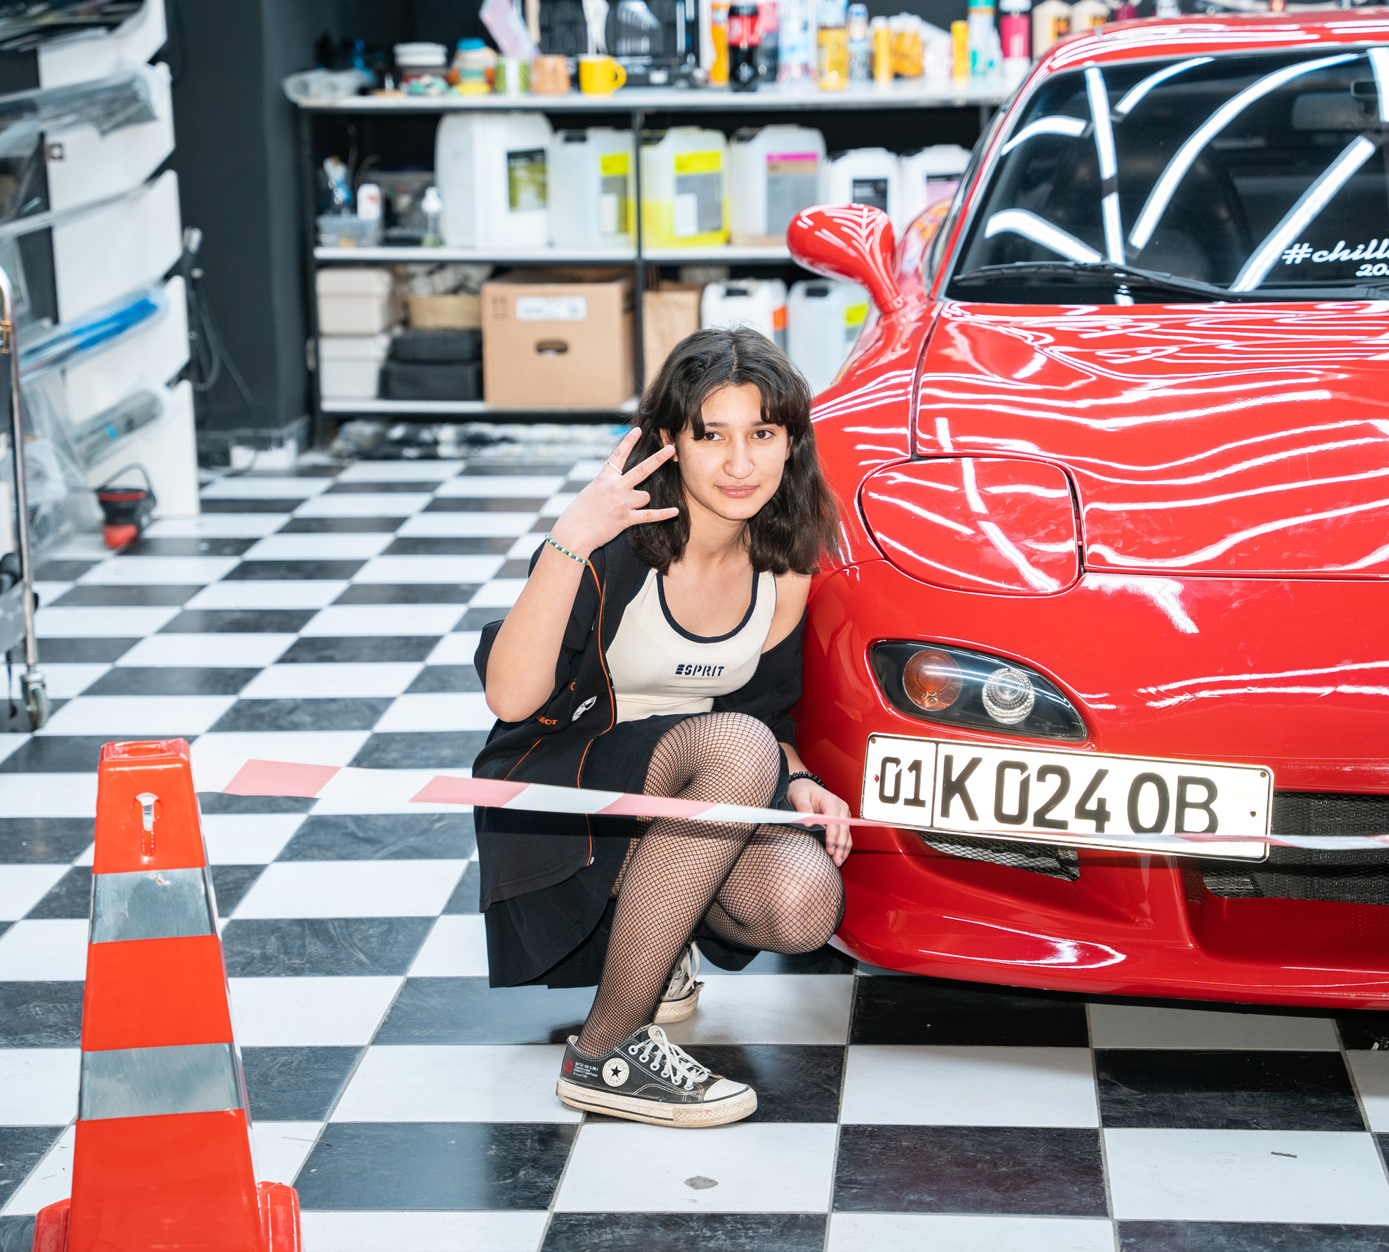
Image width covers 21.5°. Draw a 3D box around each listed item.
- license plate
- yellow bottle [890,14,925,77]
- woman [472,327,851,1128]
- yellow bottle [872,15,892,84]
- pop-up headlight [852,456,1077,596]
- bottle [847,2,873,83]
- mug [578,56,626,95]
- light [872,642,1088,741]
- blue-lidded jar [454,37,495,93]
[{"bbox_3d":[0.446,0.206,4.410,0.520,0.113,0.015,4,-1,25],"label":"license plate"},{"bbox_3d":[0.584,-1.598,10.050,0.090,0.170,0.065,0,11,5],"label":"yellow bottle"},{"bbox_3d":[-0.045,0.091,4.540,0.480,0.890,0.620,-6,12,-24],"label":"woman"},{"bbox_3d":[0.512,-1.578,10.000,0.052,0.180,0.052,0,11,5],"label":"yellow bottle"},{"bbox_3d":[0.360,-0.127,4.750,0.280,0.140,0.360,0,11,5],"label":"pop-up headlight"},{"bbox_3d":[0.452,-1.592,10.000,0.062,0.220,0.062,0,11,5],"label":"bottle"},{"bbox_3d":[-0.247,-1.470,9.750,0.122,0.097,0.085,0,11,5],"label":"mug"},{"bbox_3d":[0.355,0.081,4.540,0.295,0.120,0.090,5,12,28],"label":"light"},{"bbox_3d":[-0.592,-1.513,9.850,0.102,0.145,0.102,-1,11,0],"label":"blue-lidded jar"}]

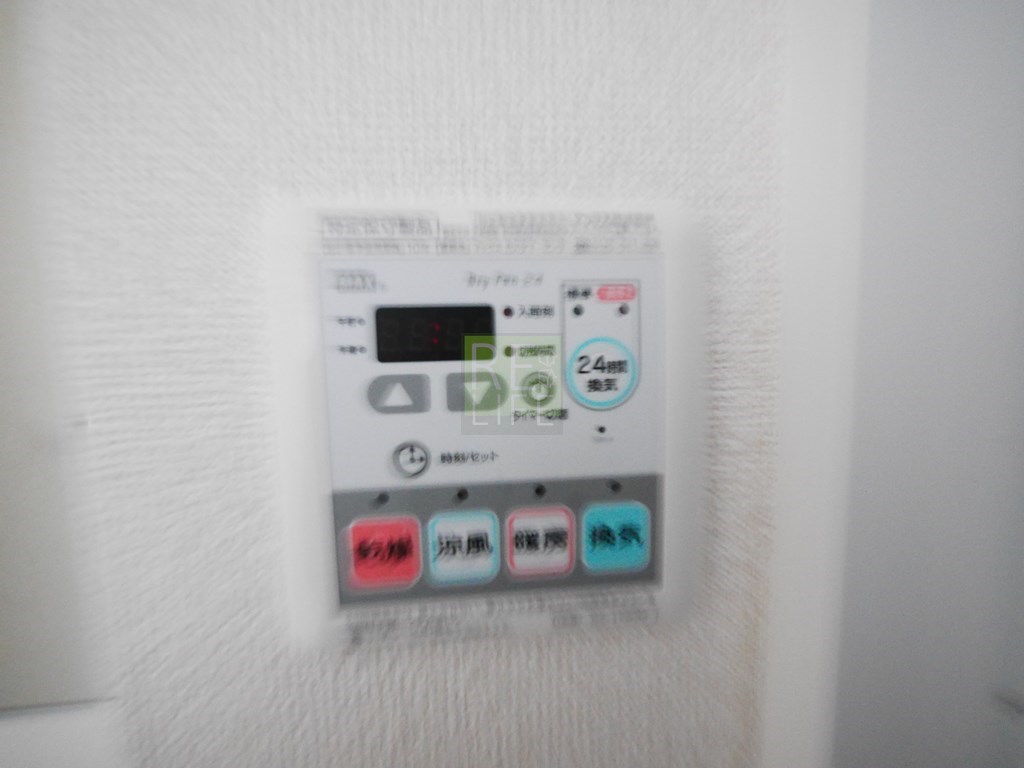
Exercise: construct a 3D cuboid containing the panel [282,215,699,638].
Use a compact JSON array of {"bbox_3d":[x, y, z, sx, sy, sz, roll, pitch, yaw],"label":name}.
[{"bbox_3d":[-0.005,0.012,0.119,0.117,0.121,0.018,-2,4,-4],"label":"panel"}]

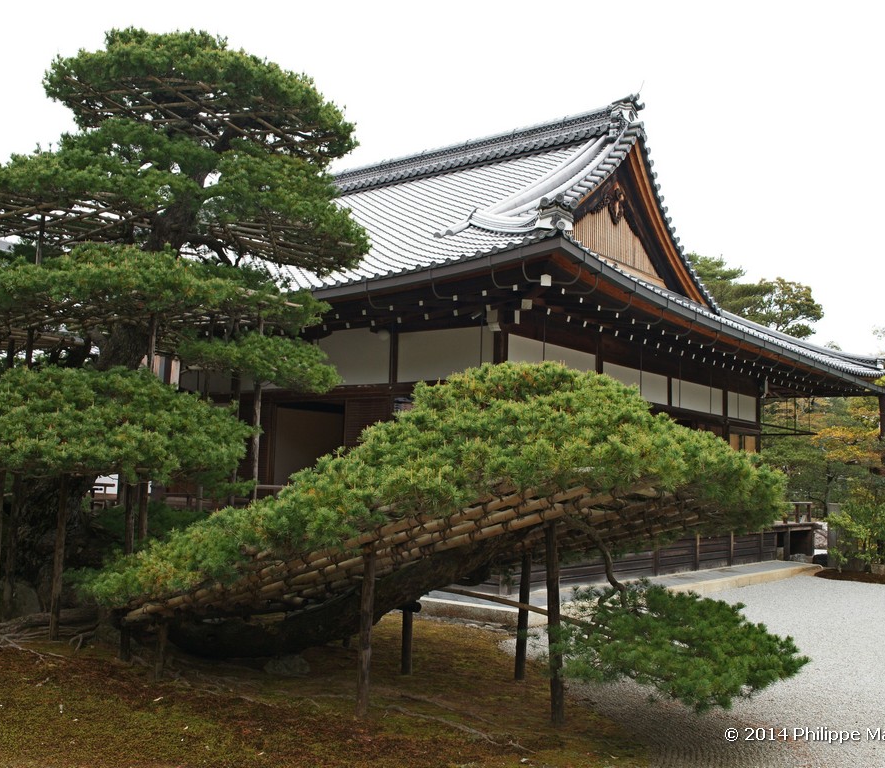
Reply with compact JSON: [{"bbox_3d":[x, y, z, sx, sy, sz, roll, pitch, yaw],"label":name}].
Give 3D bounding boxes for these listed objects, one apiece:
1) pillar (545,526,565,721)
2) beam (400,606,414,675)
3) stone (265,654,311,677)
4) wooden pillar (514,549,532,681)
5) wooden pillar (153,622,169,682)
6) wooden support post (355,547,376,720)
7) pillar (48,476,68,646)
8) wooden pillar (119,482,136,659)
[{"bbox_3d":[0.762,1.628,6.537,0.085,1.349,0.085,-1,-6,0],"label":"pillar"},{"bbox_3d":[-0.291,2.136,8.033,0.086,0.570,0.086,1,-6,0],"label":"beam"},{"bbox_3d":[-1.289,2.322,7.927,0.380,0.184,0.280,2,-6,0],"label":"stone"},{"bbox_3d":[0.674,1.908,7.973,0.080,1.071,0.080,4,-6,0],"label":"wooden pillar"},{"bbox_3d":[-2.185,2.080,7.467,0.069,0.453,0.069,1,-6,0],"label":"wooden pillar"},{"bbox_3d":[-0.549,1.765,6.882,0.085,1.176,0.085,2,-6,-4],"label":"wooden support post"},{"bbox_3d":[-3.649,1.631,9.150,0.089,1.593,0.089,0,-6,0],"label":"pillar"},{"bbox_3d":[-2.703,1.579,8.259,0.078,1.576,0.078,-1,-6,0],"label":"wooden pillar"}]

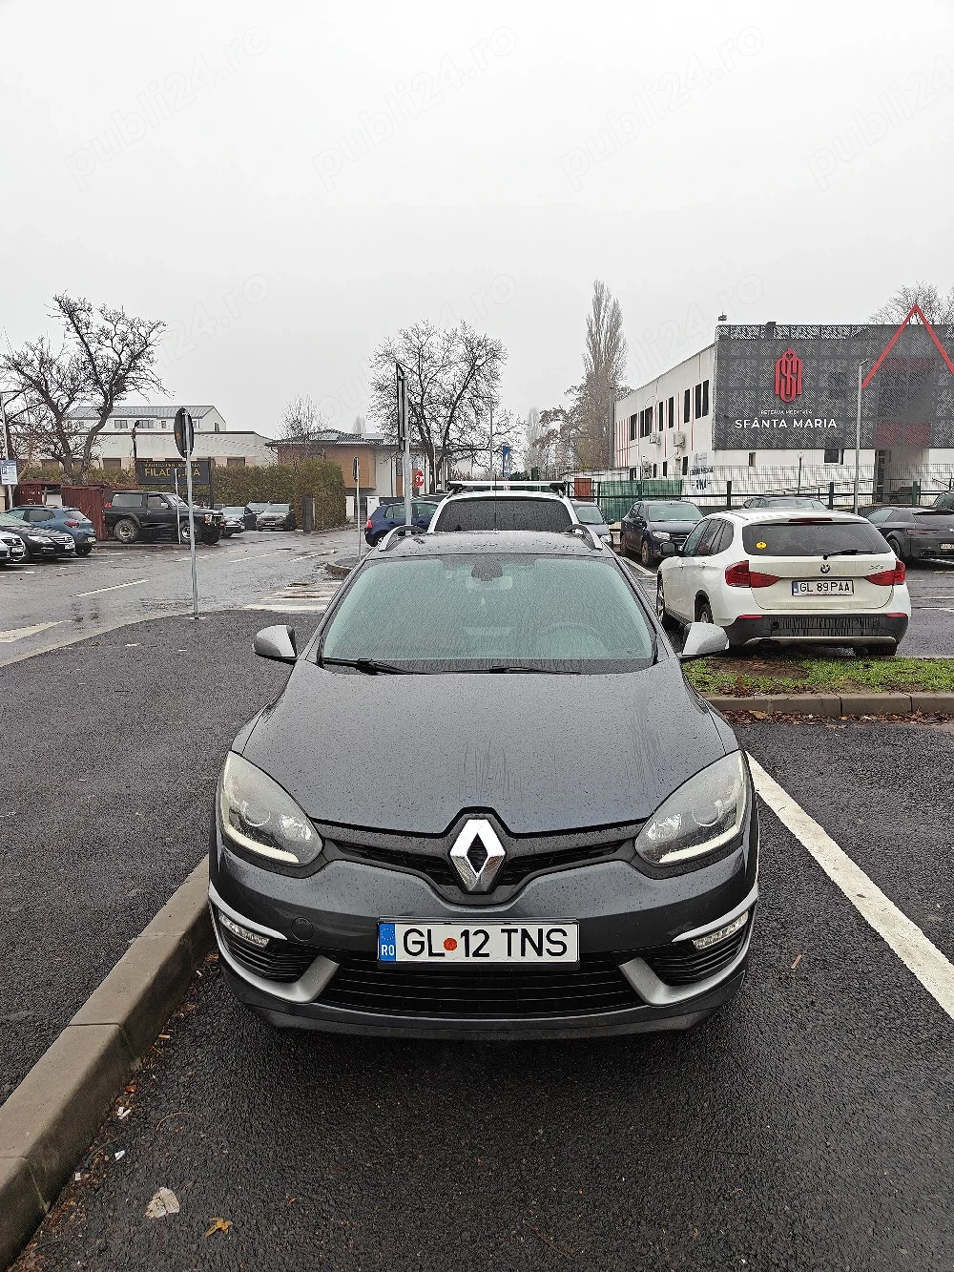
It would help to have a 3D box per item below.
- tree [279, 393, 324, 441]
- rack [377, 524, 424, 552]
[{"bbox_3d":[-10.800,-10.662,54.000,3.000,7.800,3.000,-1,9,0],"label":"tree"},{"bbox_3d":[-0.432,-0.627,5.388,0.090,0.120,1.960,-1,9,1],"label":"rack"}]

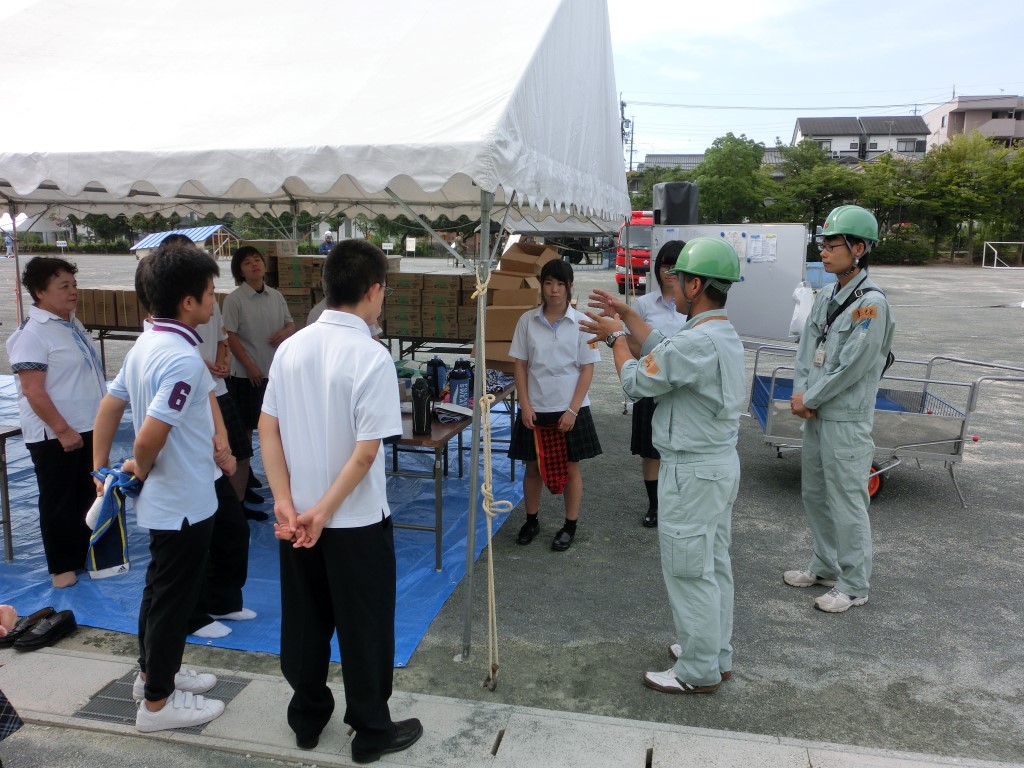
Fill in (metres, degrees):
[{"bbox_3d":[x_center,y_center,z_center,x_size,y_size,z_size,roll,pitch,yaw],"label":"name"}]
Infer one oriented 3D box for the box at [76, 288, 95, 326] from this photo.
[{"bbox_3d":[-4.614,-0.860,9.178,0.246,0.398,0.360,2,10,10],"label":"box"}]

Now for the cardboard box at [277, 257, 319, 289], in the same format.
[{"bbox_3d":[-2.186,-1.178,8.710,0.372,0.311,0.400,2,10,10],"label":"cardboard box"}]

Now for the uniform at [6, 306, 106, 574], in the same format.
[{"bbox_3d":[-2.196,0.295,4.001,0.380,1.340,0.450,2,10,8],"label":"uniform"}]

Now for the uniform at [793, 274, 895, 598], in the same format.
[{"bbox_3d":[1.541,0.243,3.897,0.320,1.510,0.480,-3,11,-16],"label":"uniform"}]

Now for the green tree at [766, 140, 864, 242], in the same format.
[{"bbox_3d":[22.596,-13.624,62.558,7.400,9.210,7.400,0,10,0],"label":"green tree"}]

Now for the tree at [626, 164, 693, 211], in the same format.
[{"bbox_3d":[11.216,-13.245,64.671,5.800,7.550,5.800,0,10,0],"label":"tree"}]

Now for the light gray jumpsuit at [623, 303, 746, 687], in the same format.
[{"bbox_3d":[0.675,0.441,3.206,0.400,1.450,0.480,6,12,28],"label":"light gray jumpsuit"}]

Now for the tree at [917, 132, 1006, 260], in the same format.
[{"bbox_3d":[31.475,-13.059,58.000,6.100,9.100,5.600,1,10,0],"label":"tree"}]

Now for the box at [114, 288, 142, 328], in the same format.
[{"bbox_3d":[-4.485,-0.913,9.938,0.296,0.422,0.360,3,10,13],"label":"box"}]

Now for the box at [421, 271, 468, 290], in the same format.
[{"bbox_3d":[-0.652,-1.036,8.304,0.365,0.150,0.370,2,11,11],"label":"box"}]

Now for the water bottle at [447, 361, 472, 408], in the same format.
[{"bbox_3d":[-0.316,0.042,5.083,0.110,0.270,0.110,0,10,-4],"label":"water bottle"}]

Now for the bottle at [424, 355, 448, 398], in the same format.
[{"bbox_3d":[-0.483,-0.044,5.303,0.105,0.270,0.105,0,11,0],"label":"bottle"}]

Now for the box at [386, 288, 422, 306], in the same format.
[{"bbox_3d":[-1.130,-0.967,9.116,0.405,0.172,0.370,3,10,13],"label":"box"}]

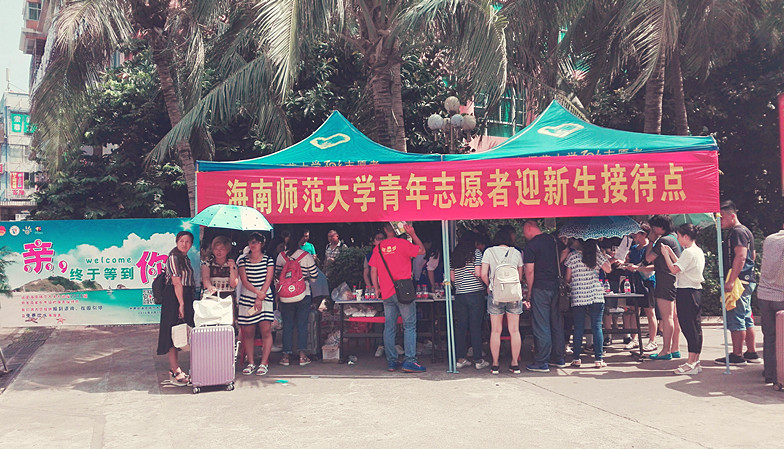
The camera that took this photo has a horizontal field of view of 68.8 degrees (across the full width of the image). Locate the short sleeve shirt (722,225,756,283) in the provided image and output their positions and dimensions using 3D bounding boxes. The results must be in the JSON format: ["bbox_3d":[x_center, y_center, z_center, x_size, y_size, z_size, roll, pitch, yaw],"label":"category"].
[{"bbox_3d":[4.017,0.335,6.617,0.300,0.630,0.440,-3,-2,25],"label":"short sleeve shirt"}]

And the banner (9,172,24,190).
[{"bbox_3d":[-39.308,-4.528,60.000,1.350,1.850,0.060,0,-3,-37],"label":"banner"}]

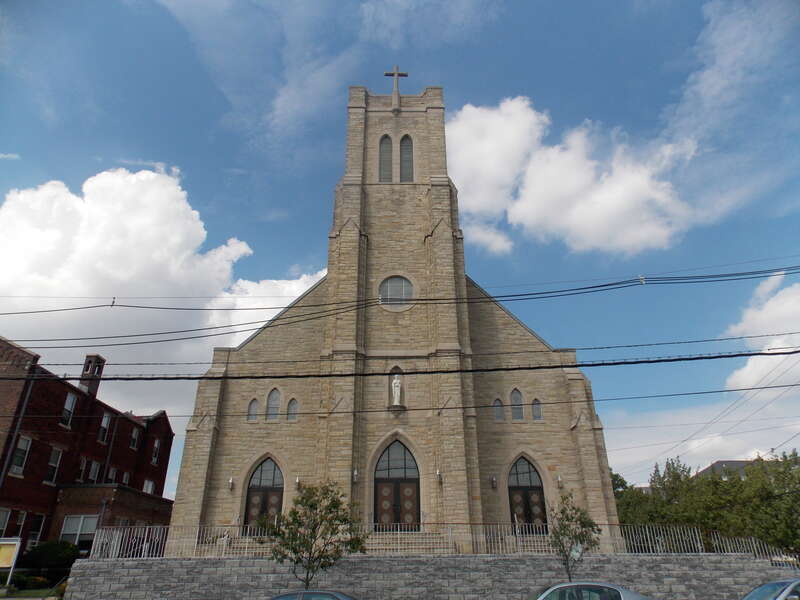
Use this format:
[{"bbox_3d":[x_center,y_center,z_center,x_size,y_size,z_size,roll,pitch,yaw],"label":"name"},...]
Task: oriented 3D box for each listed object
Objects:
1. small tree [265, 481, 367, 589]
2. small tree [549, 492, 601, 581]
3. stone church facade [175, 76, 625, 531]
[{"bbox_3d":[-2.308,6.934,14.427,2.800,3.850,2.700,0,-26,0],"label":"small tree"},{"bbox_3d":[4.843,7.033,14.357,1.450,3.530,1.450,0,-26,0],"label":"small tree"},{"bbox_3d":[-0.203,-0.483,31.012,20.600,28.100,8.200,0,-26,0],"label":"stone church facade"}]

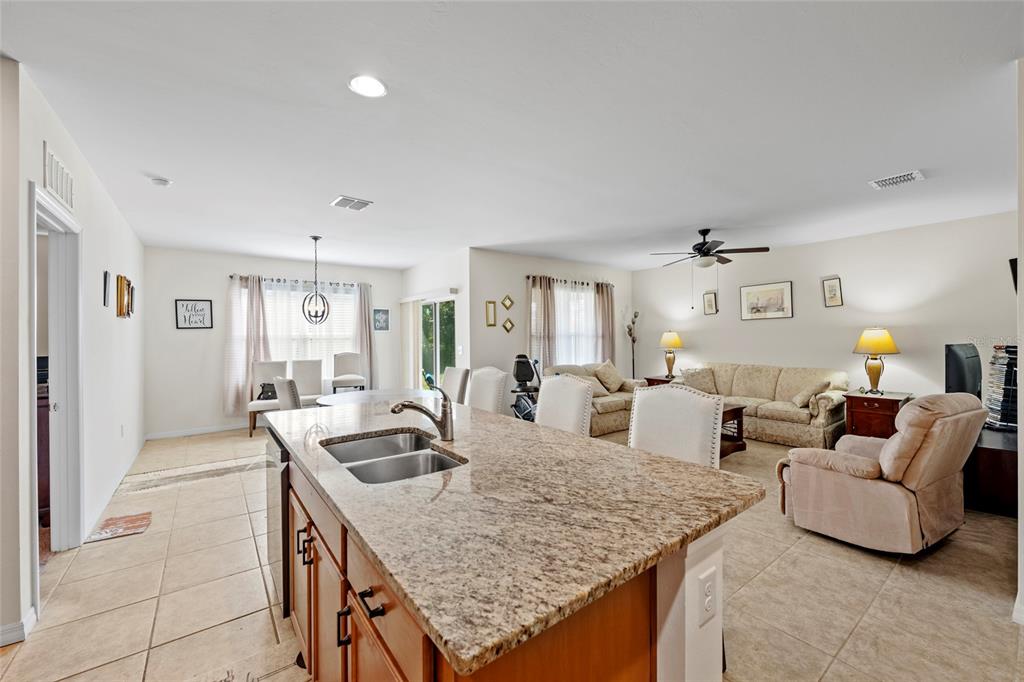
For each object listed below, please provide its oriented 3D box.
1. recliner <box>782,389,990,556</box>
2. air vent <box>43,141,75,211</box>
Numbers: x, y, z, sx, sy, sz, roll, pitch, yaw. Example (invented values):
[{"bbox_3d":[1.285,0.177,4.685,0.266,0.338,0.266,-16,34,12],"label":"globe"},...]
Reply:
[{"bbox_3d":[2.584,0.849,2.831,0.920,0.980,0.900,0,0,-32],"label":"recliner"},{"bbox_3d":[-2.597,-0.920,2.294,0.020,0.250,0.580,0,0,-38],"label":"air vent"}]

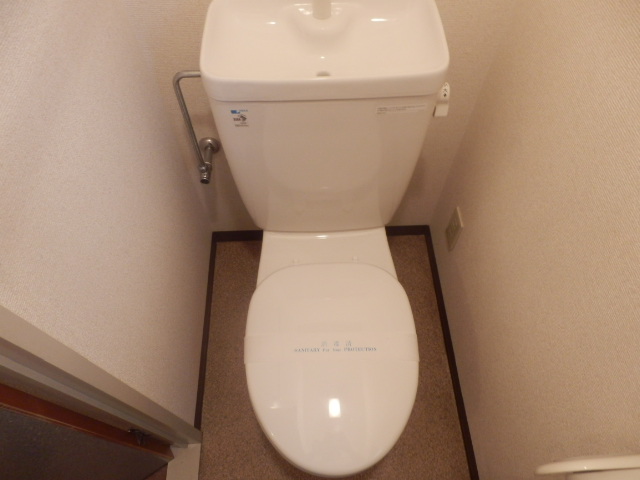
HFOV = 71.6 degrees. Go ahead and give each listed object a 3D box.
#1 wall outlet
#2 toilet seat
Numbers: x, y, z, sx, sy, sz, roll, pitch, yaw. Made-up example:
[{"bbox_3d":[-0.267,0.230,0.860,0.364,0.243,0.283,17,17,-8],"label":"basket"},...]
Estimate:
[{"bbox_3d":[0.369,-0.027,1.207,0.012,0.122,0.069,-2,60,-2],"label":"wall outlet"},{"bbox_3d":[0.023,0.245,0.912,0.360,0.050,0.430,-2,60,-2],"label":"toilet seat"}]

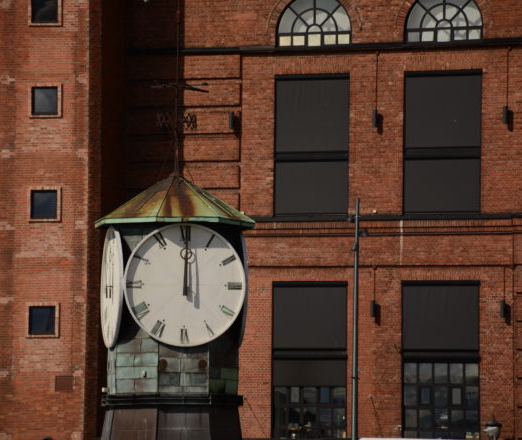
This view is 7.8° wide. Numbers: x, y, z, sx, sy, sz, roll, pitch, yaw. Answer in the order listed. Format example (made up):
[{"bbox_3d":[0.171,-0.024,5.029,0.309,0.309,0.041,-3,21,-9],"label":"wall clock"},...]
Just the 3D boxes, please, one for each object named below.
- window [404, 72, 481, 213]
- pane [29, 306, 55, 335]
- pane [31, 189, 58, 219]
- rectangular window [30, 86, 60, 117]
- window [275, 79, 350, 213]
[{"bbox_3d":[5.424,-2.342,114.848,2.340,4.220,0.200,-1,-4,17],"label":"window"},{"bbox_3d":[-6.639,3.045,116.861,0.810,0.850,0.060,-1,-4,17],"label":"pane"},{"bbox_3d":[-6.602,-0.478,117.125,0.810,0.850,0.060,-1,-4,17],"label":"pane"},{"bbox_3d":[-6.585,-3.622,117.366,0.900,0.930,0.130,-1,-4,17],"label":"rectangular window"},{"bbox_3d":[1.558,-2.267,116.038,2.330,4.220,0.200,-1,-4,17],"label":"window"}]

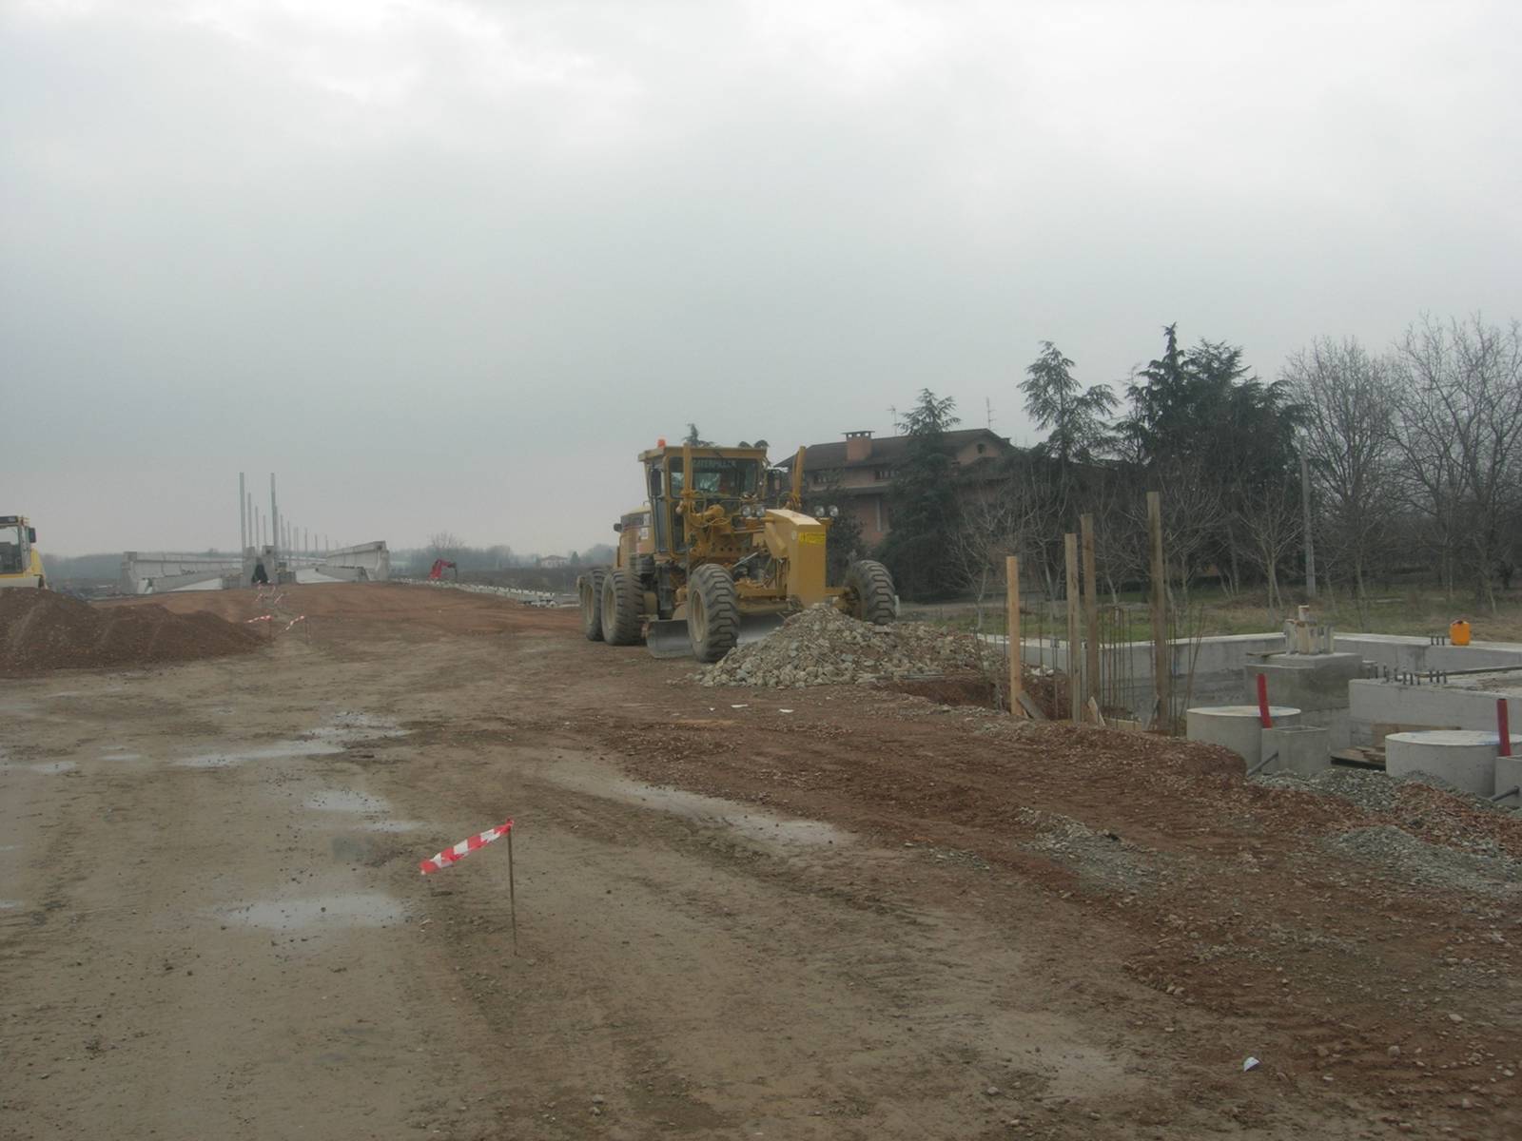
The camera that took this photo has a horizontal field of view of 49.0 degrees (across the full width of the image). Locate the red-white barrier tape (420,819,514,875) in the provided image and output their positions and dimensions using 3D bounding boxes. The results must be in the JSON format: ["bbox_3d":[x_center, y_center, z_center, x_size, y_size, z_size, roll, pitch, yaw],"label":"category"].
[{"bbox_3d":[-1.163,1.092,6.600,0.370,0.220,0.070,-1,1,0],"label":"red-white barrier tape"}]

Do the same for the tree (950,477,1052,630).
[{"bbox_3d":[5.607,-0.389,39.000,2.350,3.600,2.300,-1,1,0],"label":"tree"}]

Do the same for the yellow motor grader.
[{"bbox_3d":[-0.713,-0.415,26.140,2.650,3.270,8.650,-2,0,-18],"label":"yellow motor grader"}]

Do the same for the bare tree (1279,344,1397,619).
[{"bbox_3d":[18.369,-3.036,53.000,3.800,8.700,3.800,-1,1,0],"label":"bare tree"}]

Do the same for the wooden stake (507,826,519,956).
[{"bbox_3d":[-0.982,1.261,6.600,0.018,0.530,0.018,-3,1,0],"label":"wooden stake"}]

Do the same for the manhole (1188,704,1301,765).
[{"bbox_3d":[4.756,1.703,16.403,1.120,0.640,1.120,-1,0,16],"label":"manhole"}]

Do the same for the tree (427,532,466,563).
[{"bbox_3d":[-65.760,-4.110,350.000,8.200,8.200,8.200,-1,1,0],"label":"tree"}]

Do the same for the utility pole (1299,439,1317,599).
[{"bbox_3d":[19.621,-1.815,60.000,0.310,5.600,0.310,-1,0,0],"label":"utility pole"}]

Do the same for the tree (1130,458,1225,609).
[{"bbox_3d":[11.724,-1.037,47.000,2.700,4.250,2.700,-1,1,0],"label":"tree"}]

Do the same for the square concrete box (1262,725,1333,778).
[{"bbox_3d":[5.114,1.742,15.981,0.470,0.470,0.470,-1,0,-12],"label":"square concrete box"}]

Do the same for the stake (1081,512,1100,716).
[{"bbox_3d":[2.957,0.422,15.000,0.100,1.860,0.060,-2,1,0],"label":"stake"}]

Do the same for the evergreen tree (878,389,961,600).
[{"bbox_3d":[7.411,-3.553,78.000,3.800,9.822,3.800,-1,0,0],"label":"evergreen tree"}]

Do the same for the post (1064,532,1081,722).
[{"bbox_3d":[2.850,0.539,15.207,0.105,1.750,0.085,-2,0,-14],"label":"post"}]

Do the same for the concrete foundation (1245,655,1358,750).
[{"bbox_3d":[6.057,1.460,18.633,0.800,1.000,0.980,-2,1,-33],"label":"concrete foundation"}]

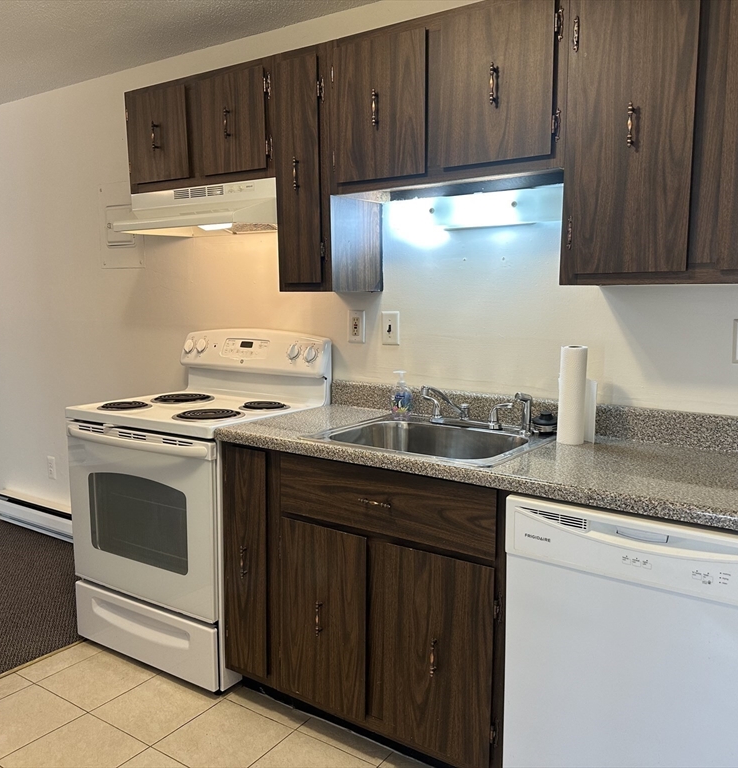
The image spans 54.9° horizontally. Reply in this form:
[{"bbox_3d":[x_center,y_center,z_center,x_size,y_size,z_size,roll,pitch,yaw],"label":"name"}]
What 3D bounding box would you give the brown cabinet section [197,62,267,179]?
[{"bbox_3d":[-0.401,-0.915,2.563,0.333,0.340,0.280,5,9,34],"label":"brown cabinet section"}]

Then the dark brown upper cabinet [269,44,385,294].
[{"bbox_3d":[-0.135,-0.703,2.430,0.229,0.771,0.313,5,9,35],"label":"dark brown upper cabinet"}]

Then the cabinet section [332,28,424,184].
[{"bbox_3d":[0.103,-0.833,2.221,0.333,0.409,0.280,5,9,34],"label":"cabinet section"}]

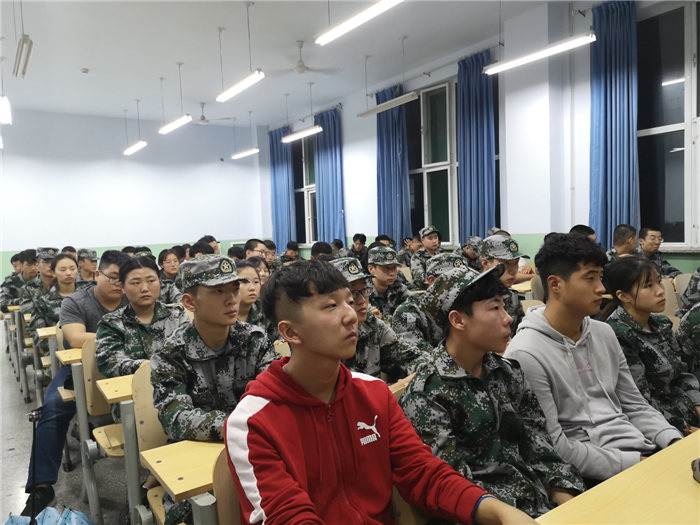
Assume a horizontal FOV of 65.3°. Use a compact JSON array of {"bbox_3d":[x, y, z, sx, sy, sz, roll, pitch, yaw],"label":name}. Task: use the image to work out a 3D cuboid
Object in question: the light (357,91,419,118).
[{"bbox_3d":[0.467,-2.112,7.314,0.120,0.085,1.240,-5,4,-34],"label":"light"}]

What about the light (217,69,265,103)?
[{"bbox_3d":[-1.250,-1.982,6.170,0.120,0.085,1.230,-5,4,-34],"label":"light"}]

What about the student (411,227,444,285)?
[{"bbox_3d":[0.895,0.305,5.733,0.520,1.340,0.750,-5,4,-34],"label":"student"}]

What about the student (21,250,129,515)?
[{"bbox_3d":[-1.401,0.589,3.100,0.720,1.290,0.780,-5,4,-34],"label":"student"}]

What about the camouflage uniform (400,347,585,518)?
[{"bbox_3d":[0.388,0.511,1.471,0.520,0.570,0.450,-5,4,-34],"label":"camouflage uniform"}]

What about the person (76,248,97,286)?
[{"bbox_3d":[-2.551,0.492,5.425,0.500,1.260,0.750,-5,4,-34],"label":"person"}]

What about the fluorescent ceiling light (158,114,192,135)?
[{"bbox_3d":[-2.615,-2.058,8.144,0.120,0.085,1.230,-5,4,-34],"label":"fluorescent ceiling light"}]

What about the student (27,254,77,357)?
[{"bbox_3d":[-1.932,0.580,3.791,0.500,1.260,0.750,-5,4,-34],"label":"student"}]

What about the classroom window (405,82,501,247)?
[{"bbox_3d":[1.327,-1.383,7.693,0.140,2.200,2.150,-5,4,-34],"label":"classroom window"}]

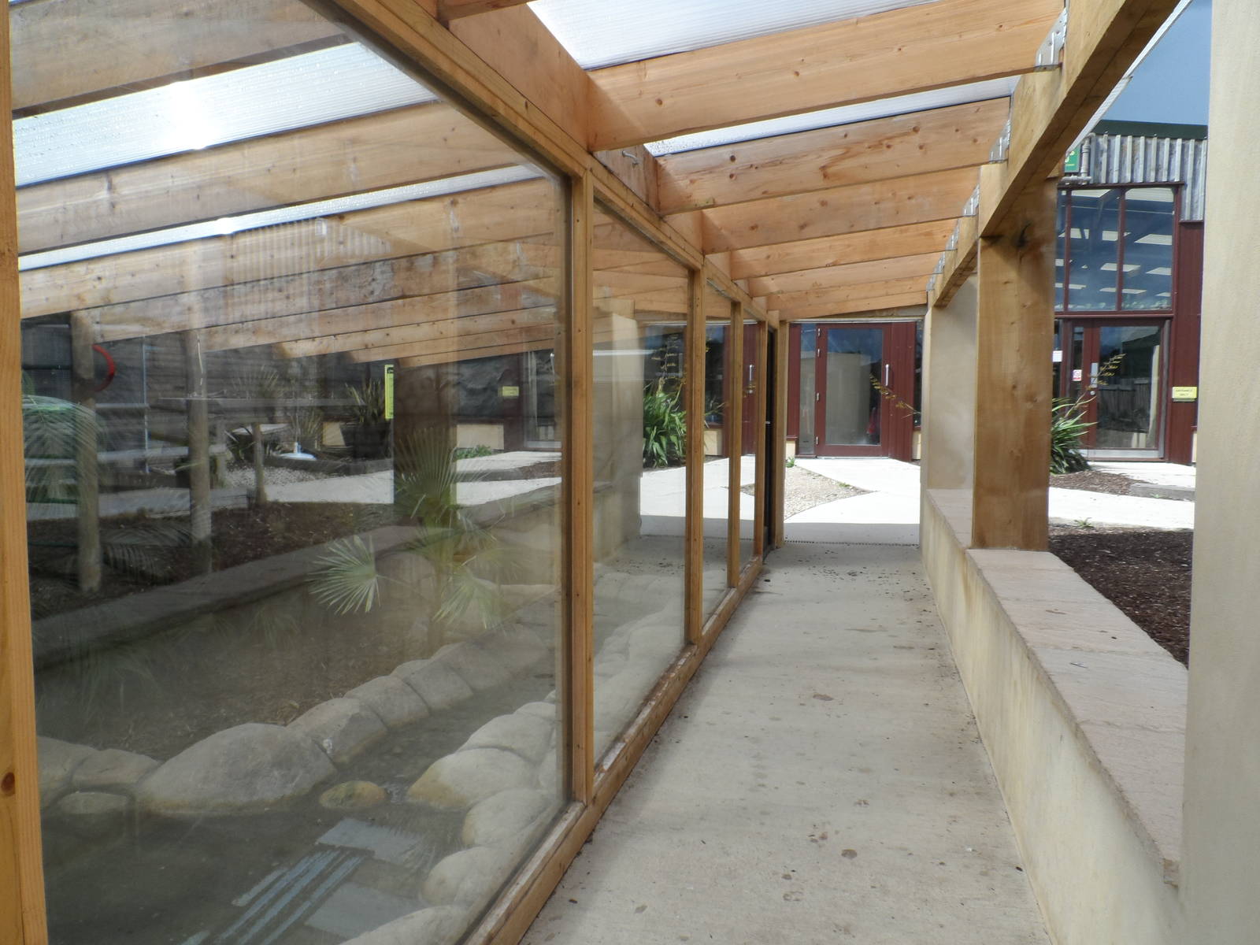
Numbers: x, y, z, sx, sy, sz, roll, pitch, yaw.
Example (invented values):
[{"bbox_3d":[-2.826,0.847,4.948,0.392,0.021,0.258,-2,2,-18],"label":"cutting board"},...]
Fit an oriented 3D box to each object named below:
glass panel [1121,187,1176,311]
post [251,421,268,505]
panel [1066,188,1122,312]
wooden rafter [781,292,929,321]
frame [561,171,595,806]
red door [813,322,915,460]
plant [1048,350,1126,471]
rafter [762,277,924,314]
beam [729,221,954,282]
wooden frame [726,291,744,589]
[{"bbox_3d":[7.979,-3.417,13.450,0.718,1.820,0.030,1,4,6],"label":"glass panel"},{"bbox_3d":[-2.651,-0.065,6.242,0.072,0.575,0.072,-1,4,-17],"label":"post"},{"bbox_3d":[7.172,-3.430,13.500,0.725,1.827,0.030,1,4,6],"label":"panel"},{"bbox_3d":[2.016,-1.546,7.915,1.319,0.225,0.050,-5,3,16],"label":"wooden rafter"},{"bbox_3d":[-0.160,0.069,2.752,0.085,1.960,0.085,1,5,15],"label":"frame"},{"bbox_3d":[3.586,-1.246,13.400,1.570,2.084,0.090,0,4,3],"label":"red door"},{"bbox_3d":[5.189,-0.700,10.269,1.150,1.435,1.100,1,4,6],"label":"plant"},{"bbox_3d":[1.636,-1.437,6.641,1.277,0.222,0.049,-7,2,16],"label":"rafter"},{"bbox_3d":[1.165,-1.300,4.925,1.277,0.222,0.049,-7,2,16],"label":"beam"},{"bbox_3d":[0.679,-0.173,5.640,0.082,1.825,0.070,1,4,15],"label":"wooden frame"}]

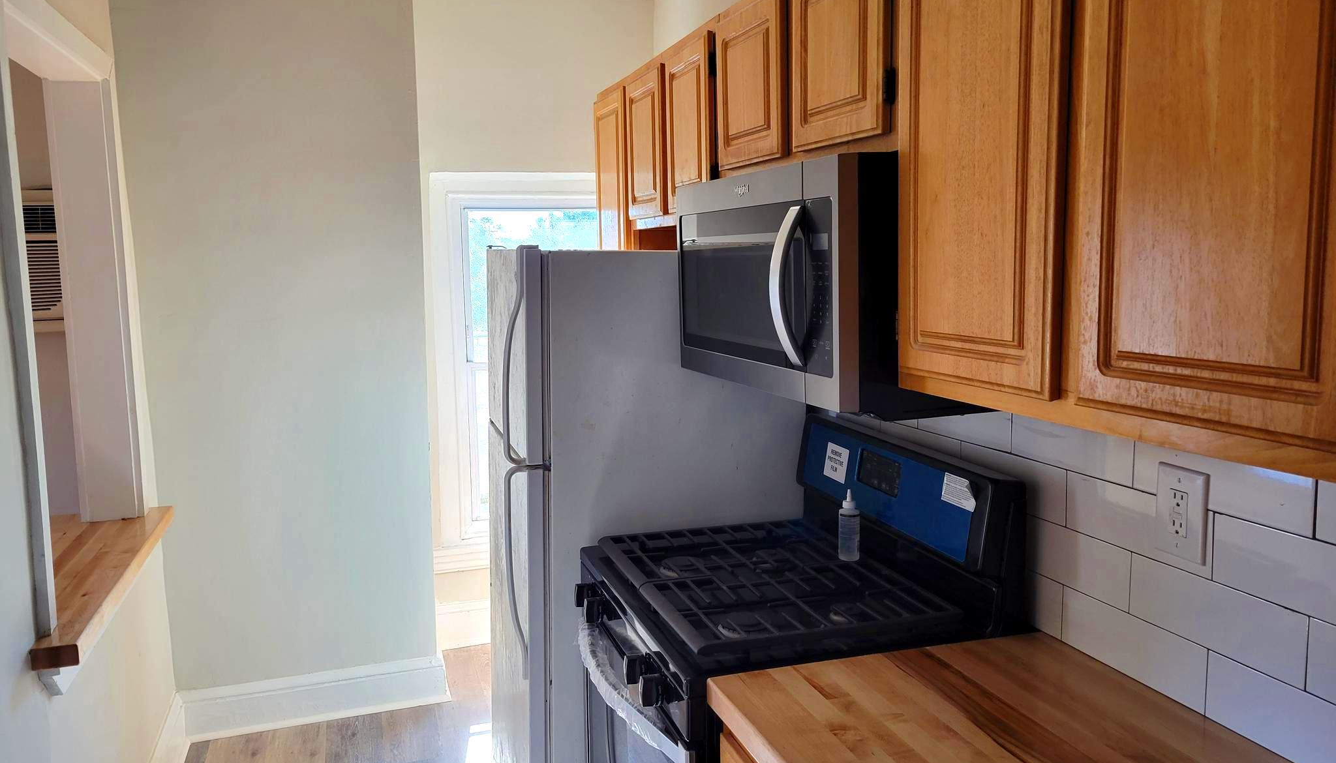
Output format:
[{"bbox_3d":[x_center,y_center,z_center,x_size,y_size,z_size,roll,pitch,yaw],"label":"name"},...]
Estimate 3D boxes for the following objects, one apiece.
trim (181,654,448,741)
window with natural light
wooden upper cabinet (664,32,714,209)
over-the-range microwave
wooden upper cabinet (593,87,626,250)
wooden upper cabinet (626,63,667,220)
[{"bbox_3d":[-1.211,1.097,3.515,0.880,0.183,0.040,-3,7,-18],"label":"trim"},{"bbox_3d":[-0.510,-0.050,4.097,0.660,1.340,0.090,-3,7,-18],"label":"window with natural light"},{"bbox_3d":[0.195,-0.625,2.503,0.315,0.425,0.335,-3,7,-18],"label":"wooden upper cabinet"},{"bbox_3d":[0.330,-0.196,2.002,0.423,0.425,0.764,-3,7,-18],"label":"over-the-range microwave"},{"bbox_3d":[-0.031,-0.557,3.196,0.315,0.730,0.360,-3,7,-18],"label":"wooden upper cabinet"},{"bbox_3d":[0.084,-0.663,2.833,0.315,0.425,0.345,-3,7,-18],"label":"wooden upper cabinet"}]

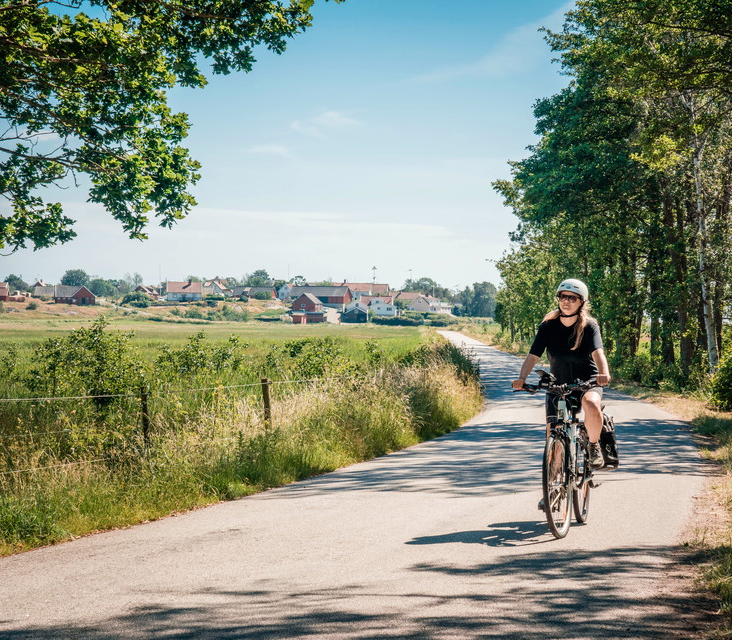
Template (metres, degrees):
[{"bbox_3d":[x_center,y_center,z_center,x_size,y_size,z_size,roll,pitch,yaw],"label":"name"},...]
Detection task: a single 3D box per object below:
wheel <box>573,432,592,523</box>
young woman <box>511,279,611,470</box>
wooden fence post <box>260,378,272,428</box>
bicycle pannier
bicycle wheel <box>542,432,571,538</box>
[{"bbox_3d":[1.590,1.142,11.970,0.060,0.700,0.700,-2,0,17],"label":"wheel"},{"bbox_3d":[1.440,0.505,11.560,0.660,1.600,0.760,0,0,17],"label":"young woman"},{"bbox_3d":[-1.200,1.190,19.800,0.078,0.950,0.078,-4,0,-17],"label":"wooden fence post"},{"bbox_3d":[1.755,0.895,12.000,0.180,0.400,0.300,-2,0,17],"label":"bicycle pannier"},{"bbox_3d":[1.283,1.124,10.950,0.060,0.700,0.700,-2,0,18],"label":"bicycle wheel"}]

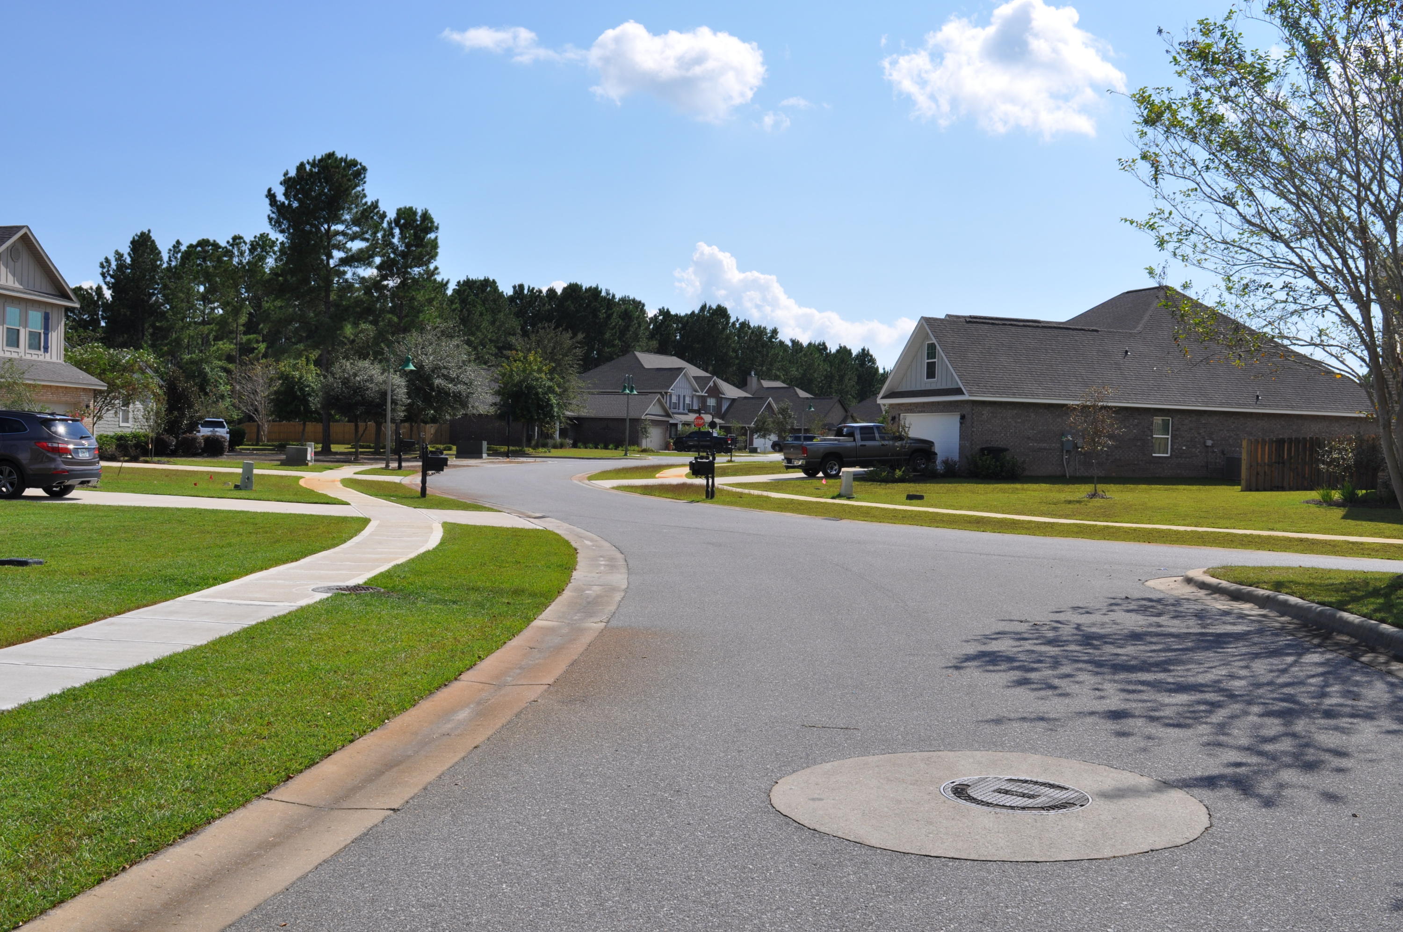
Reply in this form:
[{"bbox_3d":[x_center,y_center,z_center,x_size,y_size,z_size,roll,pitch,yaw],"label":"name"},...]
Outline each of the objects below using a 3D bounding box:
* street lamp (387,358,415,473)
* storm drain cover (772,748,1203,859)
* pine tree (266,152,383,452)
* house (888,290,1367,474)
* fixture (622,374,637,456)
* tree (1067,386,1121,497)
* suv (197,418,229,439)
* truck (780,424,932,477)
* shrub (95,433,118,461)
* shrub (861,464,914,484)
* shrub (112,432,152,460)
[{"bbox_3d":[-11.121,-2.086,51.997,1.100,4.450,0.600,2,1,-6],"label":"street lamp"},{"bbox_3d":[1.232,1.473,6.120,1.860,0.050,1.860,1,1,0],"label":"storm drain cover"},{"bbox_3d":[-21.258,-9.317,78.813,6.500,17.100,6.300,1,1,-15],"label":"pine tree"},{"bbox_3d":[15.864,-3.788,60.578,18.400,8.150,15.600,1,1,-19],"label":"house"},{"bbox_3d":[-4.625,-3.243,89.942,0.620,5.250,1.700,2,1,22],"label":"fixture"},{"bbox_3d":[11.294,-0.720,39.965,1.500,3.150,1.450,2,1,16],"label":"tree"},{"bbox_3d":[-28.588,-1.945,82.000,1.920,1.780,4.750,1,1,-16],"label":"suv"},{"bbox_3d":[5.780,-0.600,50.700,5.750,1.900,2.000,-2,2,-19],"label":"truck"},{"bbox_3d":[-21.423,-0.676,50.389,1.000,1.000,1.000,1,1,-23],"label":"shrub"},{"bbox_3d":[6.038,0.216,45.643,1.700,0.650,1.250,1,1,-19],"label":"shrub"},{"bbox_3d":[-21.153,-0.753,51.988,1.420,1.080,1.250,1,1,-22],"label":"shrub"}]

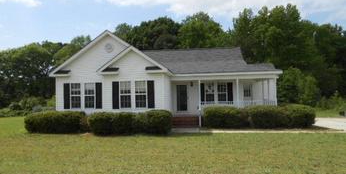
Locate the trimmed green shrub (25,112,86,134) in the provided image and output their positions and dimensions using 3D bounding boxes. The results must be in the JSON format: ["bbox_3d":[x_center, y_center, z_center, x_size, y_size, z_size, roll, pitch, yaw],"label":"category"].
[{"bbox_3d":[-6.722,1.975,14.799,3.584,1.158,1.515,-1,-2,6],"label":"trimmed green shrub"}]

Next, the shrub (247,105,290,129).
[{"bbox_3d":[5.609,1.750,15.429,2.381,1.302,1.616,-1,-2,6],"label":"shrub"}]

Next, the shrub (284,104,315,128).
[{"bbox_3d":[7.607,1.707,15.719,1.847,1.296,1.717,-1,-2,6],"label":"shrub"}]

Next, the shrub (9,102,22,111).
[{"bbox_3d":[-18.166,2.364,30.000,1.615,1.384,1.700,-1,-2,6],"label":"shrub"}]

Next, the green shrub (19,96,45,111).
[{"bbox_3d":[-16.894,2.150,31.500,3.149,2.119,2.700,-1,-2,6],"label":"green shrub"}]

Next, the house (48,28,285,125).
[{"bbox_3d":[0.231,-0.285,19.860,14.039,5.909,11.615,-1,-2,6],"label":"house"}]

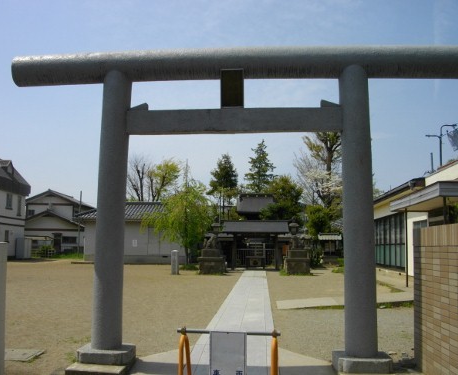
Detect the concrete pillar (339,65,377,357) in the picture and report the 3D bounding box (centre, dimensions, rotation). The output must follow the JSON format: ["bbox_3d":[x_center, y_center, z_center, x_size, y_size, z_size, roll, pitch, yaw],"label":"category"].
[{"bbox_3d":[1.729,0.262,6.182,0.410,3.800,0.410,0,-7,4],"label":"concrete pillar"}]

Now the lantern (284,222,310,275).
[{"bbox_3d":[3.717,3.305,25.168,1.300,2.750,1.300,0,-7,4],"label":"lantern"}]

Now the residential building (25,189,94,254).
[{"bbox_3d":[-19.428,4.369,54.146,7.600,7.300,9.500,1,-7,-2],"label":"residential building"}]

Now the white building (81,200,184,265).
[{"bbox_3d":[-7.284,3.653,37.193,8.300,4.800,5.200,0,-7,4],"label":"white building"}]

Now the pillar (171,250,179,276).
[{"bbox_3d":[-2.728,3.853,23.825,0.320,1.220,0.320,0,-7,4],"label":"pillar"}]

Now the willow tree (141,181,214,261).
[{"bbox_3d":[-3.220,2.431,30.648,4.600,5.700,4.400,0,-7,4],"label":"willow tree"}]

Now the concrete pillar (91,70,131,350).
[{"bbox_3d":[-1.630,0.268,6.472,0.410,3.800,0.410,0,-7,4],"label":"concrete pillar"}]

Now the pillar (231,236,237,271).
[{"bbox_3d":[0.364,4.019,28.426,0.270,2.070,0.270,0,-7,4],"label":"pillar"}]

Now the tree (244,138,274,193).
[{"bbox_3d":[3.050,1.294,44.702,3.800,11.500,3.800,0,-7,4],"label":"tree"}]

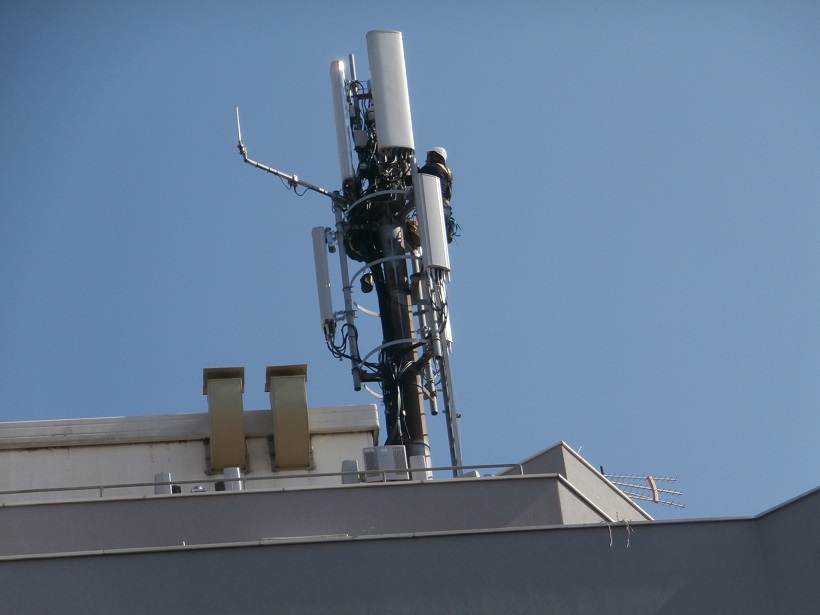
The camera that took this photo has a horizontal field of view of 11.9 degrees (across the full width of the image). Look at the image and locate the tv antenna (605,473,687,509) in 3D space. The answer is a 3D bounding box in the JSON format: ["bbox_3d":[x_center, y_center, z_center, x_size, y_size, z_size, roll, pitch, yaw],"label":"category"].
[{"bbox_3d":[3.173,2.479,54.092,1.280,0.500,0.360,9,-40,-20],"label":"tv antenna"}]

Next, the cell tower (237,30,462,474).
[{"bbox_3d":[-0.656,-0.438,53.683,2.900,8.000,2.250,-6,-38,0],"label":"cell tower"}]

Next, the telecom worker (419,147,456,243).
[{"bbox_3d":[0.344,-1.567,54.962,0.620,1.750,0.550,-14,-38,9],"label":"telecom worker"}]

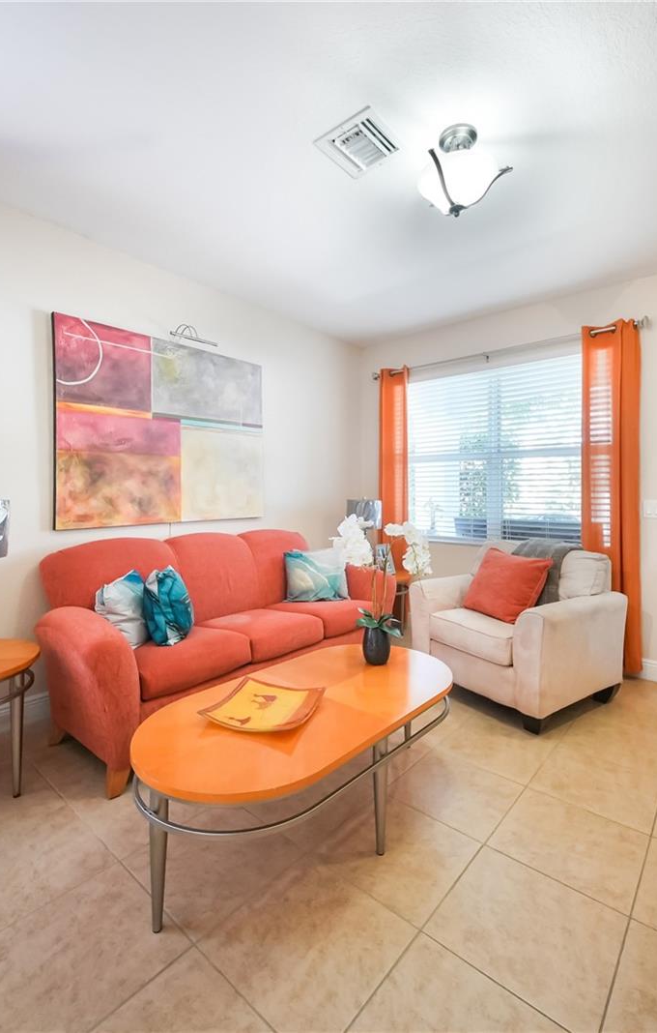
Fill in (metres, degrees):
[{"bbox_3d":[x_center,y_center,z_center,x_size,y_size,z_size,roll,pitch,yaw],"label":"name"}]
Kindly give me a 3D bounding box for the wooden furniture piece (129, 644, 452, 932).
[{"bbox_3d":[-0.063,0.993,1.801,0.756,0.504,1.380,1,2,45],"label":"wooden furniture piece"}]

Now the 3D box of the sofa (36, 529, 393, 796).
[{"bbox_3d":[-0.564,0.667,2.855,0.950,1.000,2.180,1,2,41],"label":"sofa"}]

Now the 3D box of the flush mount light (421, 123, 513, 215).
[{"bbox_3d":[0.590,-1.536,1.935,0.400,0.340,0.400,0,1,0],"label":"flush mount light"}]

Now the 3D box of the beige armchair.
[{"bbox_3d":[1.298,0.690,2.983,0.975,0.945,0.971,-1,1,-37],"label":"beige armchair"}]

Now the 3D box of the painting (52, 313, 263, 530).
[{"bbox_3d":[-1.113,-0.569,3.137,0.040,1.300,1.541,1,2,45],"label":"painting"}]

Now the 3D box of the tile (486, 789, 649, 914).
[{"bbox_3d":[0.939,1.250,1.672,0.456,0.011,0.447,1,2,41],"label":"tile"}]

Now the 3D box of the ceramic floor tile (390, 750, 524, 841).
[{"bbox_3d":[0.580,1.231,1.948,0.456,0.011,0.447,1,2,41],"label":"ceramic floor tile"}]

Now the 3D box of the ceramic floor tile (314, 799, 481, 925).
[{"bbox_3d":[0.255,1.250,1.613,0.457,0.010,0.457,1,2,41],"label":"ceramic floor tile"}]

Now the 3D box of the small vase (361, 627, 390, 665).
[{"bbox_3d":[0.228,0.630,2.111,0.130,0.184,0.127,0,1,0],"label":"small vase"}]

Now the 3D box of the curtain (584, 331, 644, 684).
[{"bbox_3d":[2.093,-0.135,3.183,0.369,2.541,0.107,1,1,37],"label":"curtain"}]

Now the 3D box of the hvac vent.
[{"bbox_3d":[0.129,-1.650,1.928,0.299,0.021,0.303,1,2,41],"label":"hvac vent"}]

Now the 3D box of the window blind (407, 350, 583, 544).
[{"bbox_3d":[1.447,-0.522,3.905,1.780,1.580,0.060,1,2,41],"label":"window blind"}]

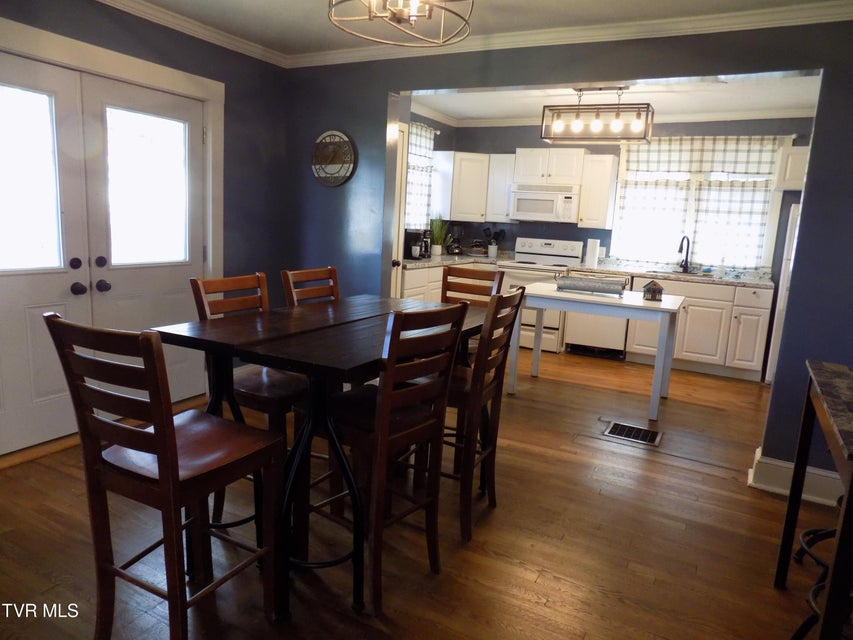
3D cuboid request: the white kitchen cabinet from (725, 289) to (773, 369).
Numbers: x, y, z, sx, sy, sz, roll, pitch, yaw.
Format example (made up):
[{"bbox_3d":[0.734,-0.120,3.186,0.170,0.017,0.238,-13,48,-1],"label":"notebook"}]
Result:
[{"bbox_3d":[3.110,0.071,5.481,0.295,0.825,0.613,8,11,28],"label":"white kitchen cabinet"}]

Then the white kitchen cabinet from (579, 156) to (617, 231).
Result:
[{"bbox_3d":[1.861,-1.370,6.122,0.300,0.761,0.322,8,11,28],"label":"white kitchen cabinet"}]

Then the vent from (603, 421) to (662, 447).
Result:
[{"bbox_3d":[1.381,0.751,3.775,0.330,0.015,0.300,8,12,27],"label":"vent"}]

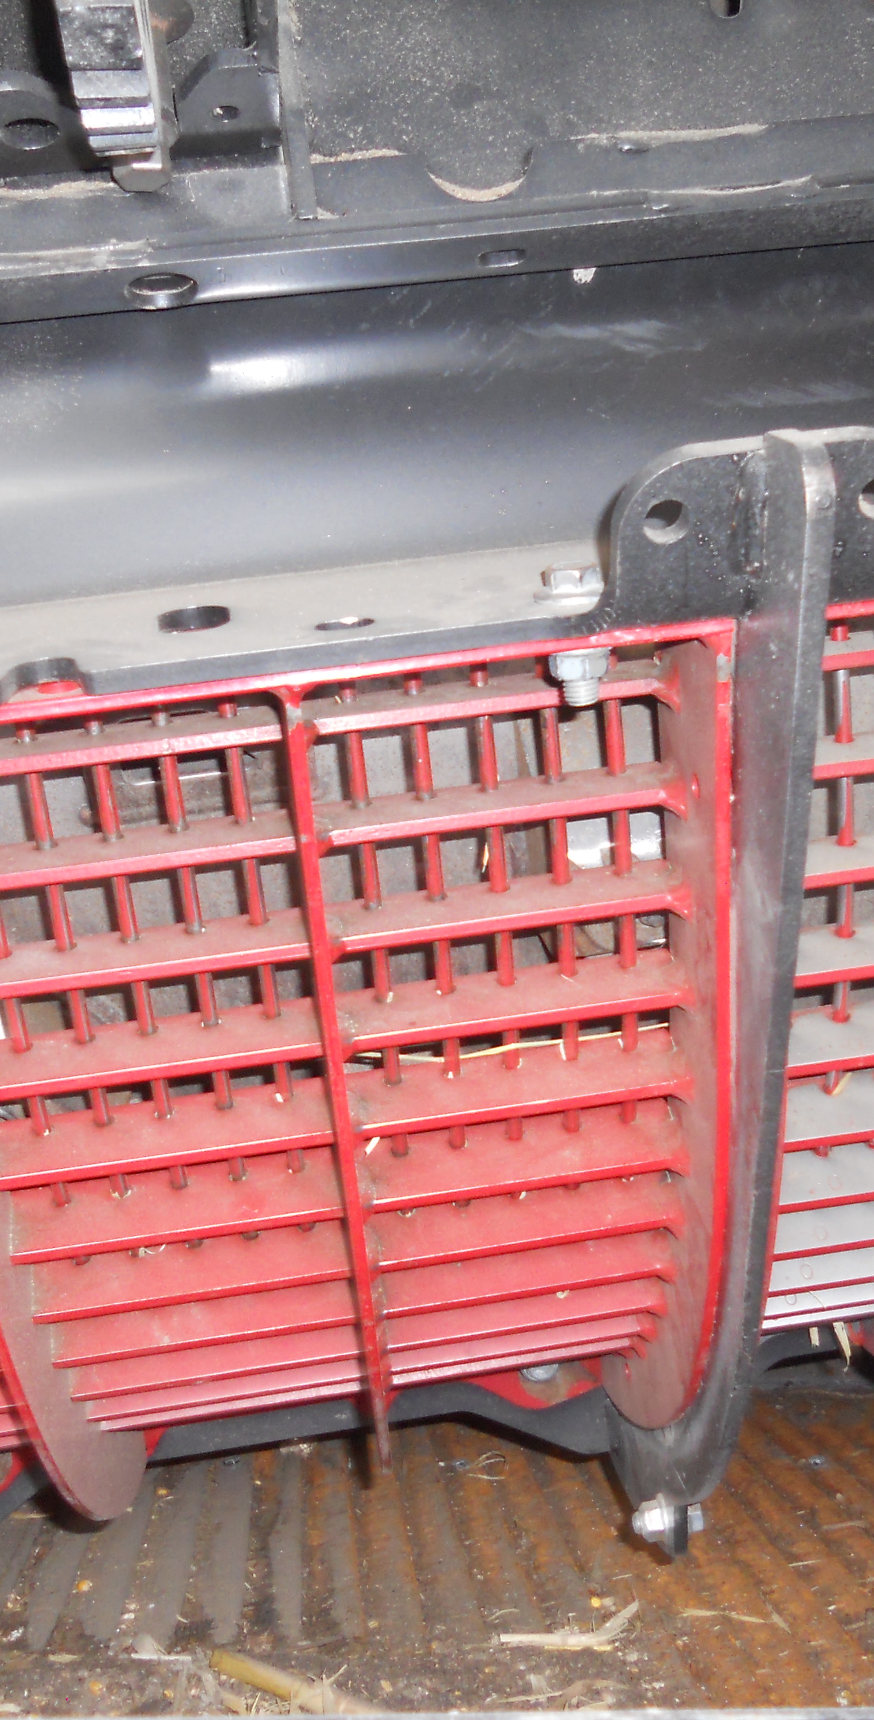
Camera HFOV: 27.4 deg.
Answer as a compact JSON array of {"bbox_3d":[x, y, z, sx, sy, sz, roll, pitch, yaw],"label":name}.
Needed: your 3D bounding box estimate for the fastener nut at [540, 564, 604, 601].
[{"bbox_3d":[0.046,-0.095,0.613,0.024,0.011,0.024,-7,14,0],"label":"fastener nut"}]

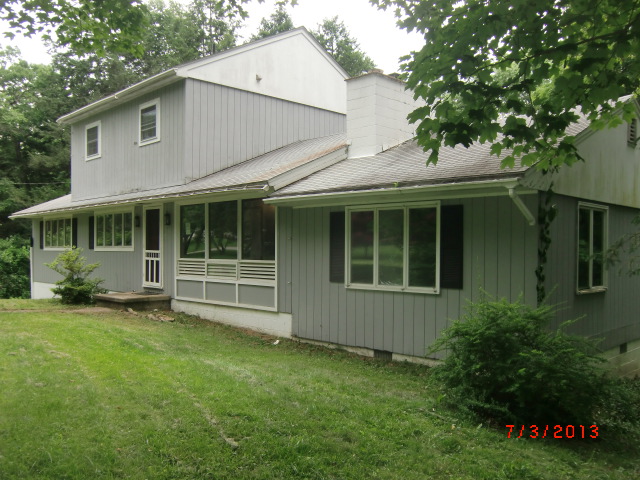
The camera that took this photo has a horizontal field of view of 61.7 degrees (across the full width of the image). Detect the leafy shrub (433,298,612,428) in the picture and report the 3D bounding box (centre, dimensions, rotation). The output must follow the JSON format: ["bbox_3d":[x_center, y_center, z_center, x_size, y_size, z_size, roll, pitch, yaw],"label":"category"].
[{"bbox_3d":[2.228,1.298,6.050,1.880,1.275,1.650,0,-1,20],"label":"leafy shrub"}]

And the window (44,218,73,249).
[{"bbox_3d":[-9.138,-0.236,18.646,2.572,1.112,0.140,-1,-1,44],"label":"window"}]

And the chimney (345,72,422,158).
[{"bbox_3d":[1.412,-2.564,11.651,0.769,1.712,1.615,-1,-1,44],"label":"chimney"}]

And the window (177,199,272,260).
[{"bbox_3d":[-2.178,-0.222,11.846,3.642,1.327,0.140,-1,-1,44],"label":"window"}]

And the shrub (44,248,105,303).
[{"bbox_3d":[-6.931,0.978,15.200,1.700,1.587,1.550,0,-1,-25],"label":"shrub"}]

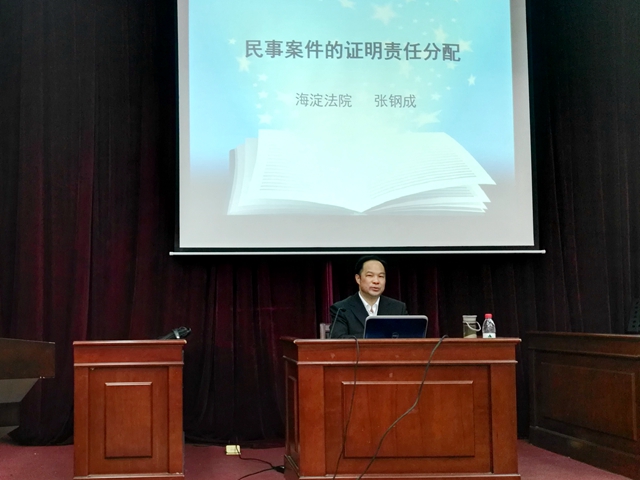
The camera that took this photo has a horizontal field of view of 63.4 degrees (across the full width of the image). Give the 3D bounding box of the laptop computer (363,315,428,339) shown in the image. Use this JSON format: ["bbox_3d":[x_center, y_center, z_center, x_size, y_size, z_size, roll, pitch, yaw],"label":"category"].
[{"bbox_3d":[0.406,0.545,2.975,0.360,0.250,0.326,0,-5,-11],"label":"laptop computer"}]

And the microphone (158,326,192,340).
[{"bbox_3d":[-0.809,0.550,2.850,0.230,0.055,0.055,-24,-5,0],"label":"microphone"}]

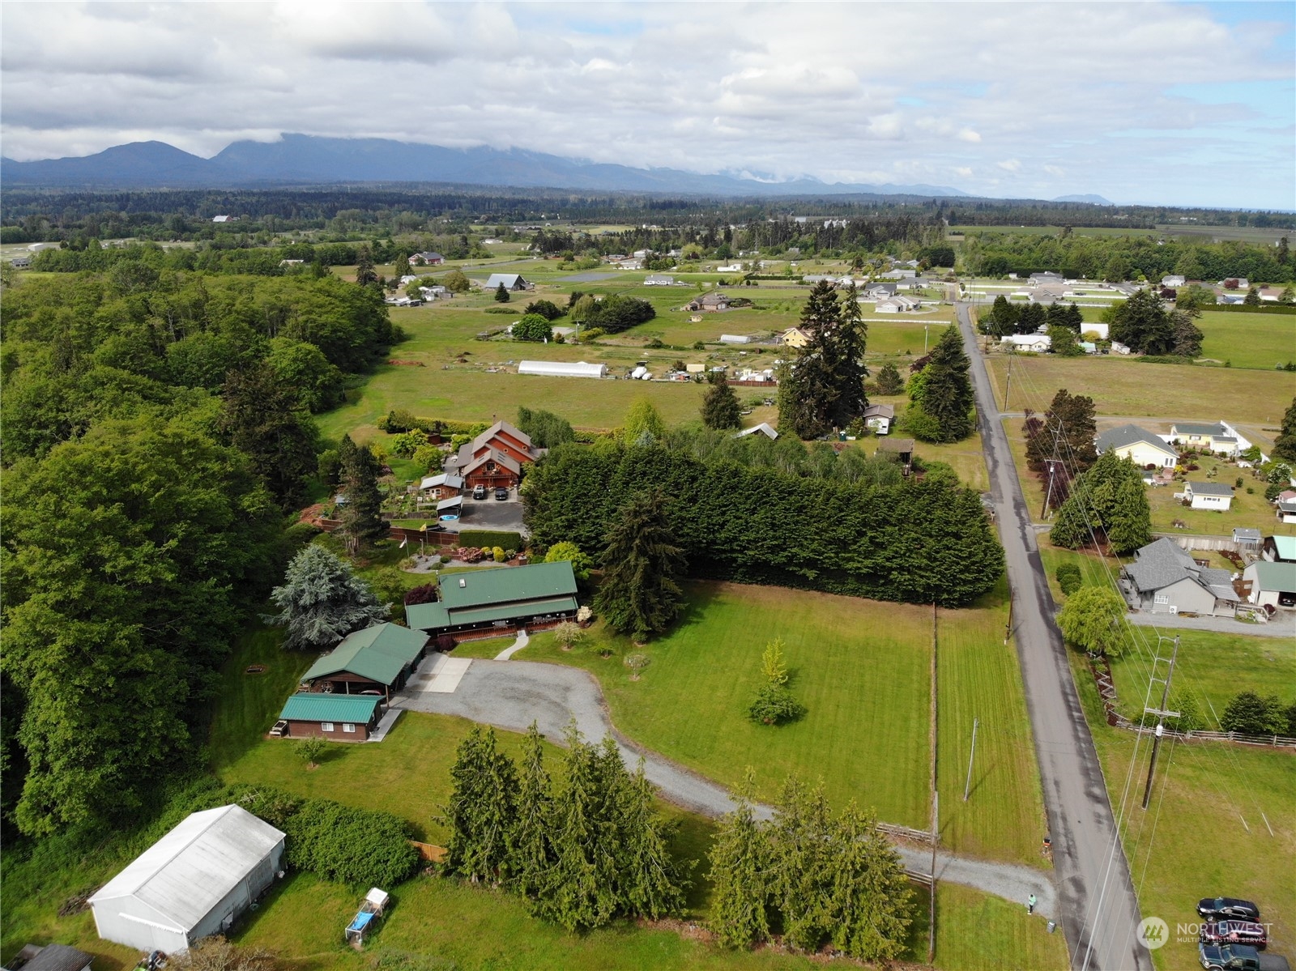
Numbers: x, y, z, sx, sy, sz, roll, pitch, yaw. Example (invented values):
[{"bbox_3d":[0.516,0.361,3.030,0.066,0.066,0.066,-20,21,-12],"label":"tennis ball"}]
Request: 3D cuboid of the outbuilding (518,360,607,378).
[{"bbox_3d":[-28.246,-38.914,298.051,28.339,3.696,7.187,4,18,11],"label":"outbuilding"}]

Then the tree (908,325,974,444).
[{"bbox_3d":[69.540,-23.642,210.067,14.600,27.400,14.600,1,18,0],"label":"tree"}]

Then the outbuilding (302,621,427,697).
[{"bbox_3d":[-30.360,19.222,97.797,9.693,4.229,10.965,3,18,8],"label":"outbuilding"}]

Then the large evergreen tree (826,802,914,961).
[{"bbox_3d":[17.894,30.559,70.792,6.821,13.443,6.821,1,18,0],"label":"large evergreen tree"}]

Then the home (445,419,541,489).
[{"bbox_3d":[-29.476,-6.086,172.715,17.000,7.400,22.000,0,18,0],"label":"home"}]

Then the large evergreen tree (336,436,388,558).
[{"bbox_3d":[-42.203,1.363,130.841,7.000,18.305,7.000,0,18,0],"label":"large evergreen tree"}]

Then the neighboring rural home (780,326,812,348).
[{"bbox_3d":[56.158,-55.382,329.960,11.200,7.400,13.500,6,18,17],"label":"neighboring rural home"}]

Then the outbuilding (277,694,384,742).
[{"bbox_3d":[-31.010,22.581,88.899,8.829,3.175,4.715,1,18,4],"label":"outbuilding"}]

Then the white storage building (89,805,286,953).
[{"bbox_3d":[-36.415,31.275,71.981,9.300,5.600,10.800,6,19,16],"label":"white storage building"}]

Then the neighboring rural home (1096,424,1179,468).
[{"bbox_3d":[109.320,-9.171,201.942,14.000,5.600,15.800,6,19,15],"label":"neighboring rural home"}]

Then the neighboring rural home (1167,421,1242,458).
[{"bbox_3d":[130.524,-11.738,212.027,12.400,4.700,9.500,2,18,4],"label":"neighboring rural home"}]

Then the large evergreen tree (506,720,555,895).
[{"bbox_3d":[-10.089,27.084,75.606,4.579,16.429,4.579,1,18,0],"label":"large evergreen tree"}]

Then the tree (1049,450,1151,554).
[{"bbox_3d":[75.984,1.999,149.808,14.600,15.700,14.600,1,18,0],"label":"tree"}]

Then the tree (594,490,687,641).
[{"bbox_3d":[-0.938,10.624,118.672,12.546,21.255,12.546,1,18,0],"label":"tree"}]

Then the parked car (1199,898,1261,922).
[{"bbox_3d":[48.728,35.675,75.340,4.500,1.600,1.820,5,19,13],"label":"parked car"}]

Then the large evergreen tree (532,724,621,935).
[{"bbox_3d":[-5.784,27.245,72.972,7.236,17.853,7.236,1,18,0],"label":"large evergreen tree"}]

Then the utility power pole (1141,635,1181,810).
[{"bbox_3d":[43.150,20.136,75.339,2.700,16.567,0.700,5,18,16],"label":"utility power pole"}]

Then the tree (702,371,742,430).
[{"bbox_3d":[16.873,-18.416,201.228,9.000,14.103,9.000,0,18,0],"label":"tree"}]

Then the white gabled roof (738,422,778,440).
[{"bbox_3d":[26.425,-11.465,213.331,9.036,5.237,6.058,6,19,17],"label":"white gabled roof"}]

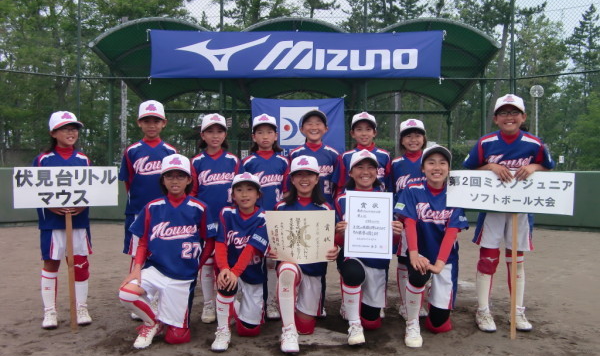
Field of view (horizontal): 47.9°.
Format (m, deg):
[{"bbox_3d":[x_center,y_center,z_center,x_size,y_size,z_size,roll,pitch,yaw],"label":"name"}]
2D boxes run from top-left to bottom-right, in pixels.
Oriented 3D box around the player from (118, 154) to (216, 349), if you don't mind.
[{"bbox_3d":[-0.835,0.423,4.340,0.600,1.160,0.740,0,1,3],"label":"player"}]

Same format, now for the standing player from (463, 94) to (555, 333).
[{"bbox_3d":[1.359,0.228,4.421,0.590,1.540,0.430,0,1,11],"label":"standing player"}]

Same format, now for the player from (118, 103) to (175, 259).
[{"bbox_3d":[-1.085,0.220,4.860,0.430,1.550,0.300,0,1,-6],"label":"player"}]

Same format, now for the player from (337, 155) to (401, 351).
[{"bbox_3d":[0.443,0.411,4.450,0.460,1.180,0.800,0,1,3],"label":"player"}]

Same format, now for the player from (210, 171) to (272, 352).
[{"bbox_3d":[-0.328,0.477,4.244,0.390,1.030,0.780,0,1,11],"label":"player"}]

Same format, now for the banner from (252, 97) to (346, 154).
[{"bbox_3d":[-0.028,-0.876,12.600,1.740,1.220,0.040,0,1,1],"label":"banner"}]

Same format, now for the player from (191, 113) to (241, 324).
[{"bbox_3d":[-0.594,0.271,4.770,0.380,1.450,0.290,0,1,-5],"label":"player"}]

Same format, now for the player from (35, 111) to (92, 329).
[{"bbox_3d":[-1.616,0.271,4.640,0.420,1.455,0.360,0,1,-9],"label":"player"}]

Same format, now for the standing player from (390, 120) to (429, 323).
[{"bbox_3d":[0.829,0.286,4.832,0.380,1.410,0.300,0,1,3],"label":"standing player"}]

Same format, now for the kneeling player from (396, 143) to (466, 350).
[{"bbox_3d":[0.836,0.397,4.380,0.480,1.210,0.790,0,1,3],"label":"kneeling player"}]

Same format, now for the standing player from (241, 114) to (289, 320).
[{"bbox_3d":[-0.255,0.269,4.880,0.380,1.450,0.290,0,1,-3],"label":"standing player"}]

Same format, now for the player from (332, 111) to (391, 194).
[{"bbox_3d":[0.464,0.259,4.862,0.420,1.460,0.300,0,1,0],"label":"player"}]

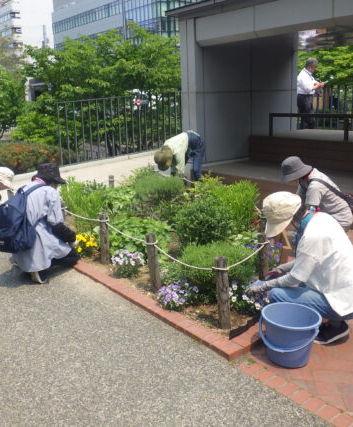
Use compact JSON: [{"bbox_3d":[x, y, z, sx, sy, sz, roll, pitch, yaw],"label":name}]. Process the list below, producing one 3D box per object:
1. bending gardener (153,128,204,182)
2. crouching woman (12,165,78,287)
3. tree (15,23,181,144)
[{"bbox_3d":[0.036,-0.754,7.039,0.800,0.930,0.480,-9,16,-29],"label":"bending gardener"},{"bbox_3d":[-1.113,0.060,3.850,0.480,0.930,0.620,10,18,40],"label":"crouching woman"},{"bbox_3d":[-1.897,-3.204,11.800,4.100,3.200,3.500,-2,14,0],"label":"tree"}]

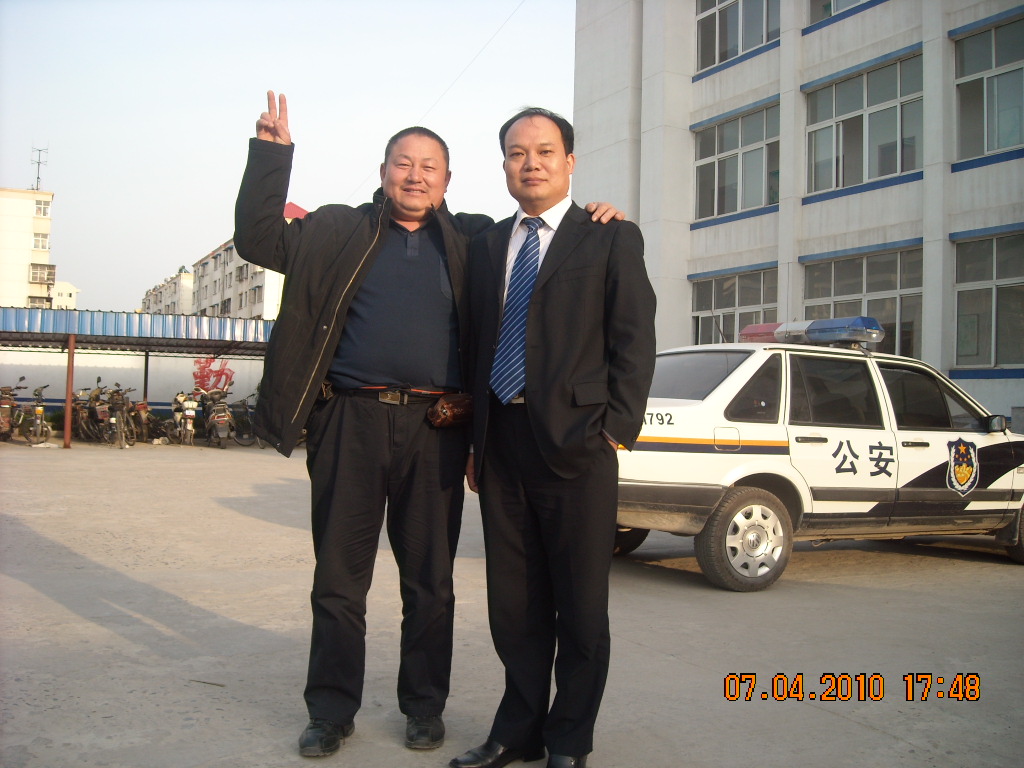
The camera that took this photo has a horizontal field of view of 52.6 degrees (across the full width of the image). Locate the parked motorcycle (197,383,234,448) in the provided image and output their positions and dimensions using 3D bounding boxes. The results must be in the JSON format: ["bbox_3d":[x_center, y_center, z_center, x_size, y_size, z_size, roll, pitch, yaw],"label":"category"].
[{"bbox_3d":[-5.520,0.567,19.300,0.730,1.190,1.850,2,-1,-17],"label":"parked motorcycle"}]

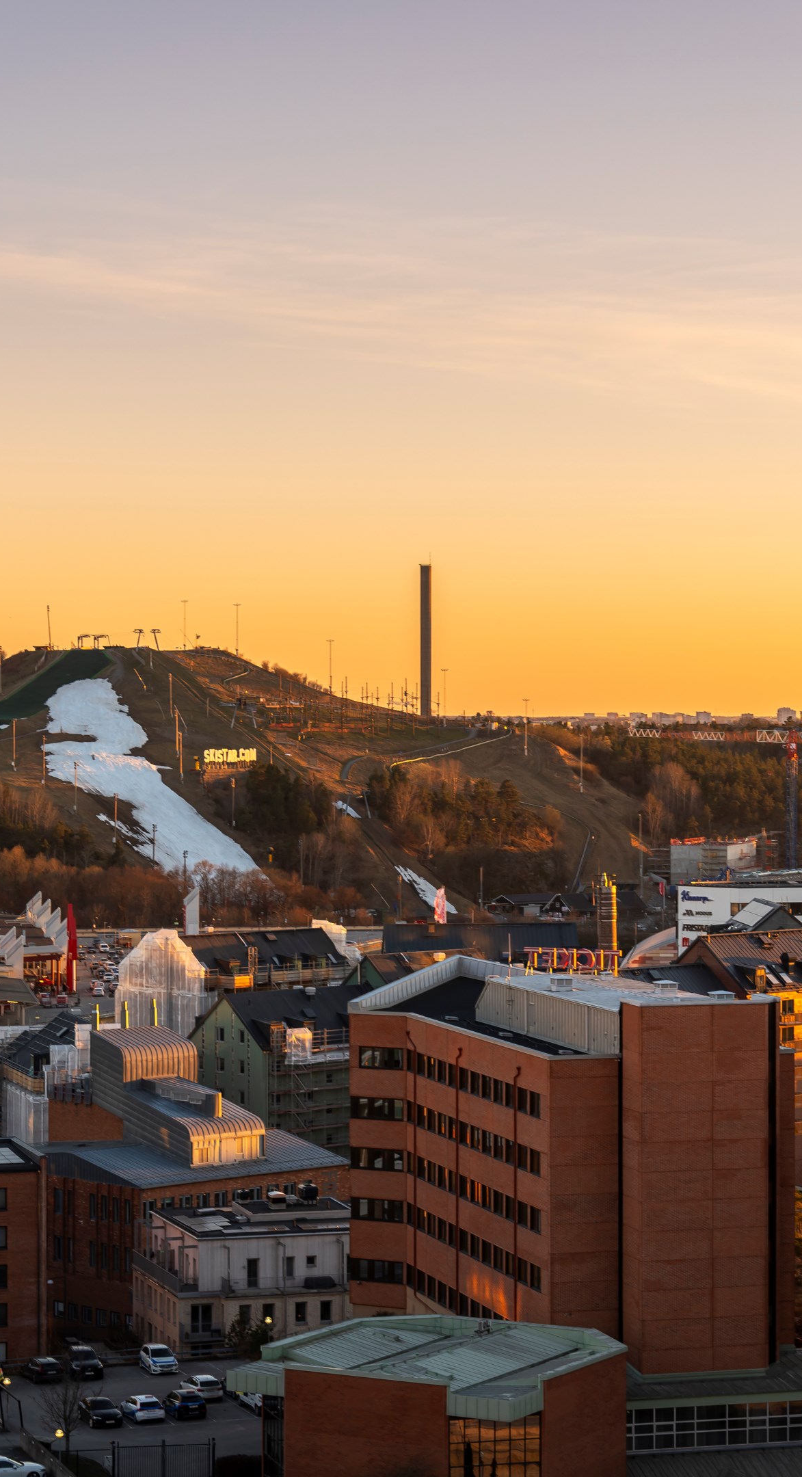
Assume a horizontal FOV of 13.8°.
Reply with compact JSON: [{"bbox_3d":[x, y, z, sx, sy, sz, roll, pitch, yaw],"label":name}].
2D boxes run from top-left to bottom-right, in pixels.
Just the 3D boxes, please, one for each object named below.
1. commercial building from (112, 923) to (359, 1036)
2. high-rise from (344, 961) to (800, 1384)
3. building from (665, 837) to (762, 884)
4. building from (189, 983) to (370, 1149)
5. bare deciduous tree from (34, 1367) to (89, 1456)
[{"bbox_3d":[-18.300,33.270,392.140,24.500,23.200,16.500,0,0,-41],"label":"commercial building"},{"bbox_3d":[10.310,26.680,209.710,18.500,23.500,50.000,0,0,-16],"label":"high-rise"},{"bbox_3d":[74.300,35.200,787.200,14.000,21.500,22.000,0,0,24],"label":"building"},{"bbox_3d":[-9.500,35.150,323.150,19.000,22.000,12.500,0,0,-41],"label":"building"},{"bbox_3d":[-19.010,37.700,187.000,3.300,5.000,3.300,0,0,0],"label":"bare deciduous tree"}]

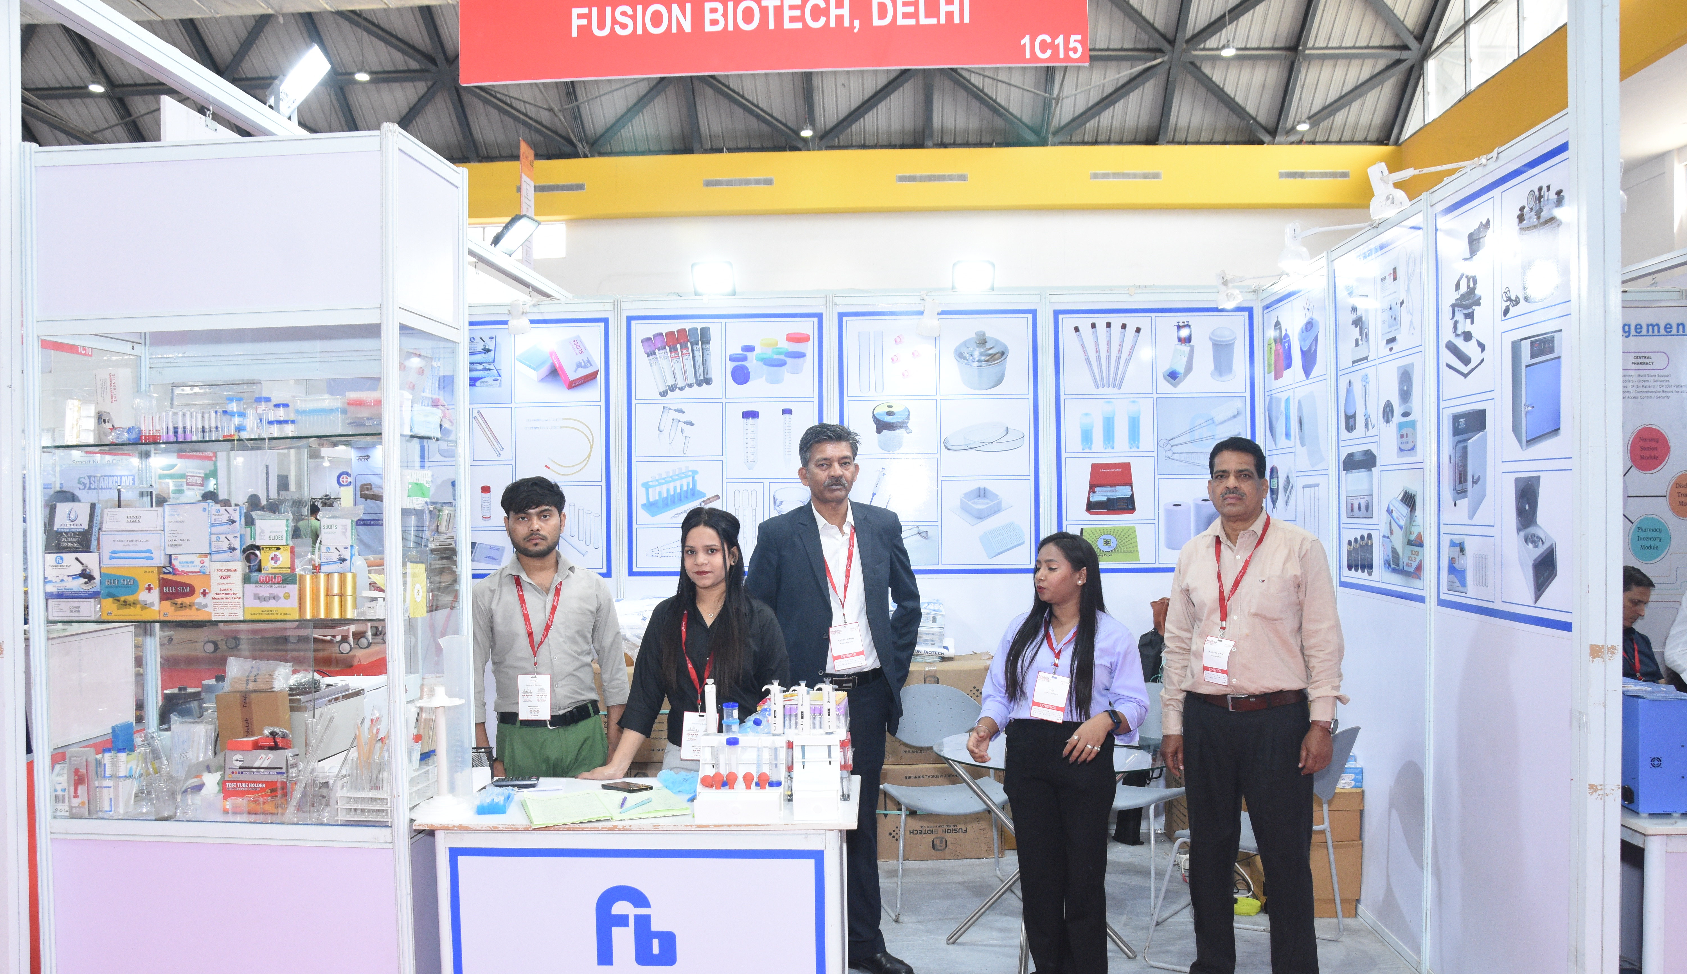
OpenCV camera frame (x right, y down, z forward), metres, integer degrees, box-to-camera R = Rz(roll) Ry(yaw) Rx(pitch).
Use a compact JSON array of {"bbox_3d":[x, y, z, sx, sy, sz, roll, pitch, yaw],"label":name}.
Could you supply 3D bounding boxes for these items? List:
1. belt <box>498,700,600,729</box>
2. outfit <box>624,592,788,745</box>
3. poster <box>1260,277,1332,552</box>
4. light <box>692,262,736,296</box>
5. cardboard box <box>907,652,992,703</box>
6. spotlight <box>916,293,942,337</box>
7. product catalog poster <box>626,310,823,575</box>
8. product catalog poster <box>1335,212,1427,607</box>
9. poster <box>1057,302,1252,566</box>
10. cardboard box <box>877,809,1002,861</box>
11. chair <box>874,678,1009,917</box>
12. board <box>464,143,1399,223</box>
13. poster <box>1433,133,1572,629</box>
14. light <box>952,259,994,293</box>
[{"bbox_3d":[-0.896,0.682,3.850,0.310,0.060,0.220,0,0,-7],"label":"belt"},{"bbox_3d":[-0.410,0.550,3.730,0.500,0.470,0.320,-1,0,6],"label":"outfit"},{"bbox_3d":[1.904,-0.212,5.365,0.012,1.220,0.920,0,0,3],"label":"poster"},{"bbox_3d":[-0.795,-1.264,7.750,0.280,0.230,0.070,0,23,0],"label":"light"},{"bbox_3d":[0.372,0.965,5.570,0.555,0.390,0.460,0,0,0],"label":"cardboard box"},{"bbox_3d":[0.380,-0.755,5.570,0.110,0.180,0.120,0,30,0],"label":"spotlight"},{"bbox_3d":[-0.560,-0.207,5.930,0.930,1.235,0.020,-1,0,3],"label":"product catalog poster"},{"bbox_3d":[1.900,-0.230,4.420,0.020,1.240,0.930,-1,0,3],"label":"product catalog poster"},{"bbox_3d":[1.430,-0.237,5.830,0.930,1.235,0.020,-1,0,3],"label":"poster"},{"bbox_3d":[0.420,1.390,5.580,0.550,0.400,0.420,-1,0,3],"label":"cardboard box"},{"bbox_3d":[0.430,1.185,4.900,0.540,0.790,0.560,-1,0,-14],"label":"chair"},{"bbox_3d":[1.520,-5.270,22.000,16.400,1.100,0.400,-1,0,3],"label":"board"},{"bbox_3d":[1.855,-0.250,3.500,0.020,1.240,0.930,-1,0,3],"label":"poster"},{"bbox_3d":[0.799,-1.280,7.750,0.280,0.230,0.070,0,23,0],"label":"light"}]

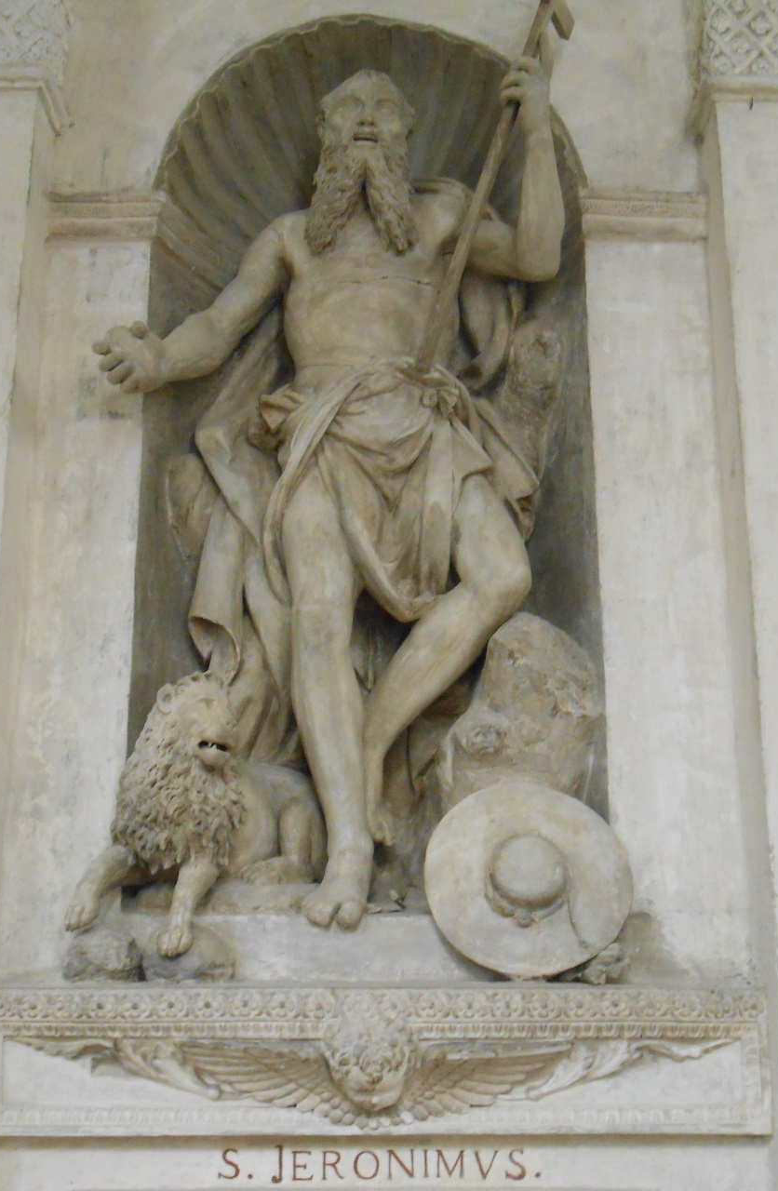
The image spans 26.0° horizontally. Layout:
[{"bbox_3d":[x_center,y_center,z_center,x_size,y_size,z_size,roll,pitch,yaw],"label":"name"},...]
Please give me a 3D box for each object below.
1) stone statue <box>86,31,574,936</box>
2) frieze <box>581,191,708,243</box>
[{"bbox_3d":[-0.120,-0.294,3.910,1.060,2.140,0.530,0,-19,0],"label":"stone statue"},{"bbox_3d":[0.597,-0.879,3.974,0.290,0.140,0.080,0,-19,0],"label":"frieze"}]

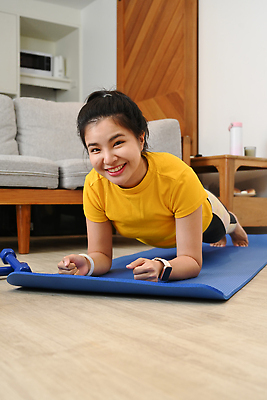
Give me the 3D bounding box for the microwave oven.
[{"bbox_3d":[-1.230,-1.559,5.595,0.450,0.270,0.345,0,1,-33],"label":"microwave oven"}]

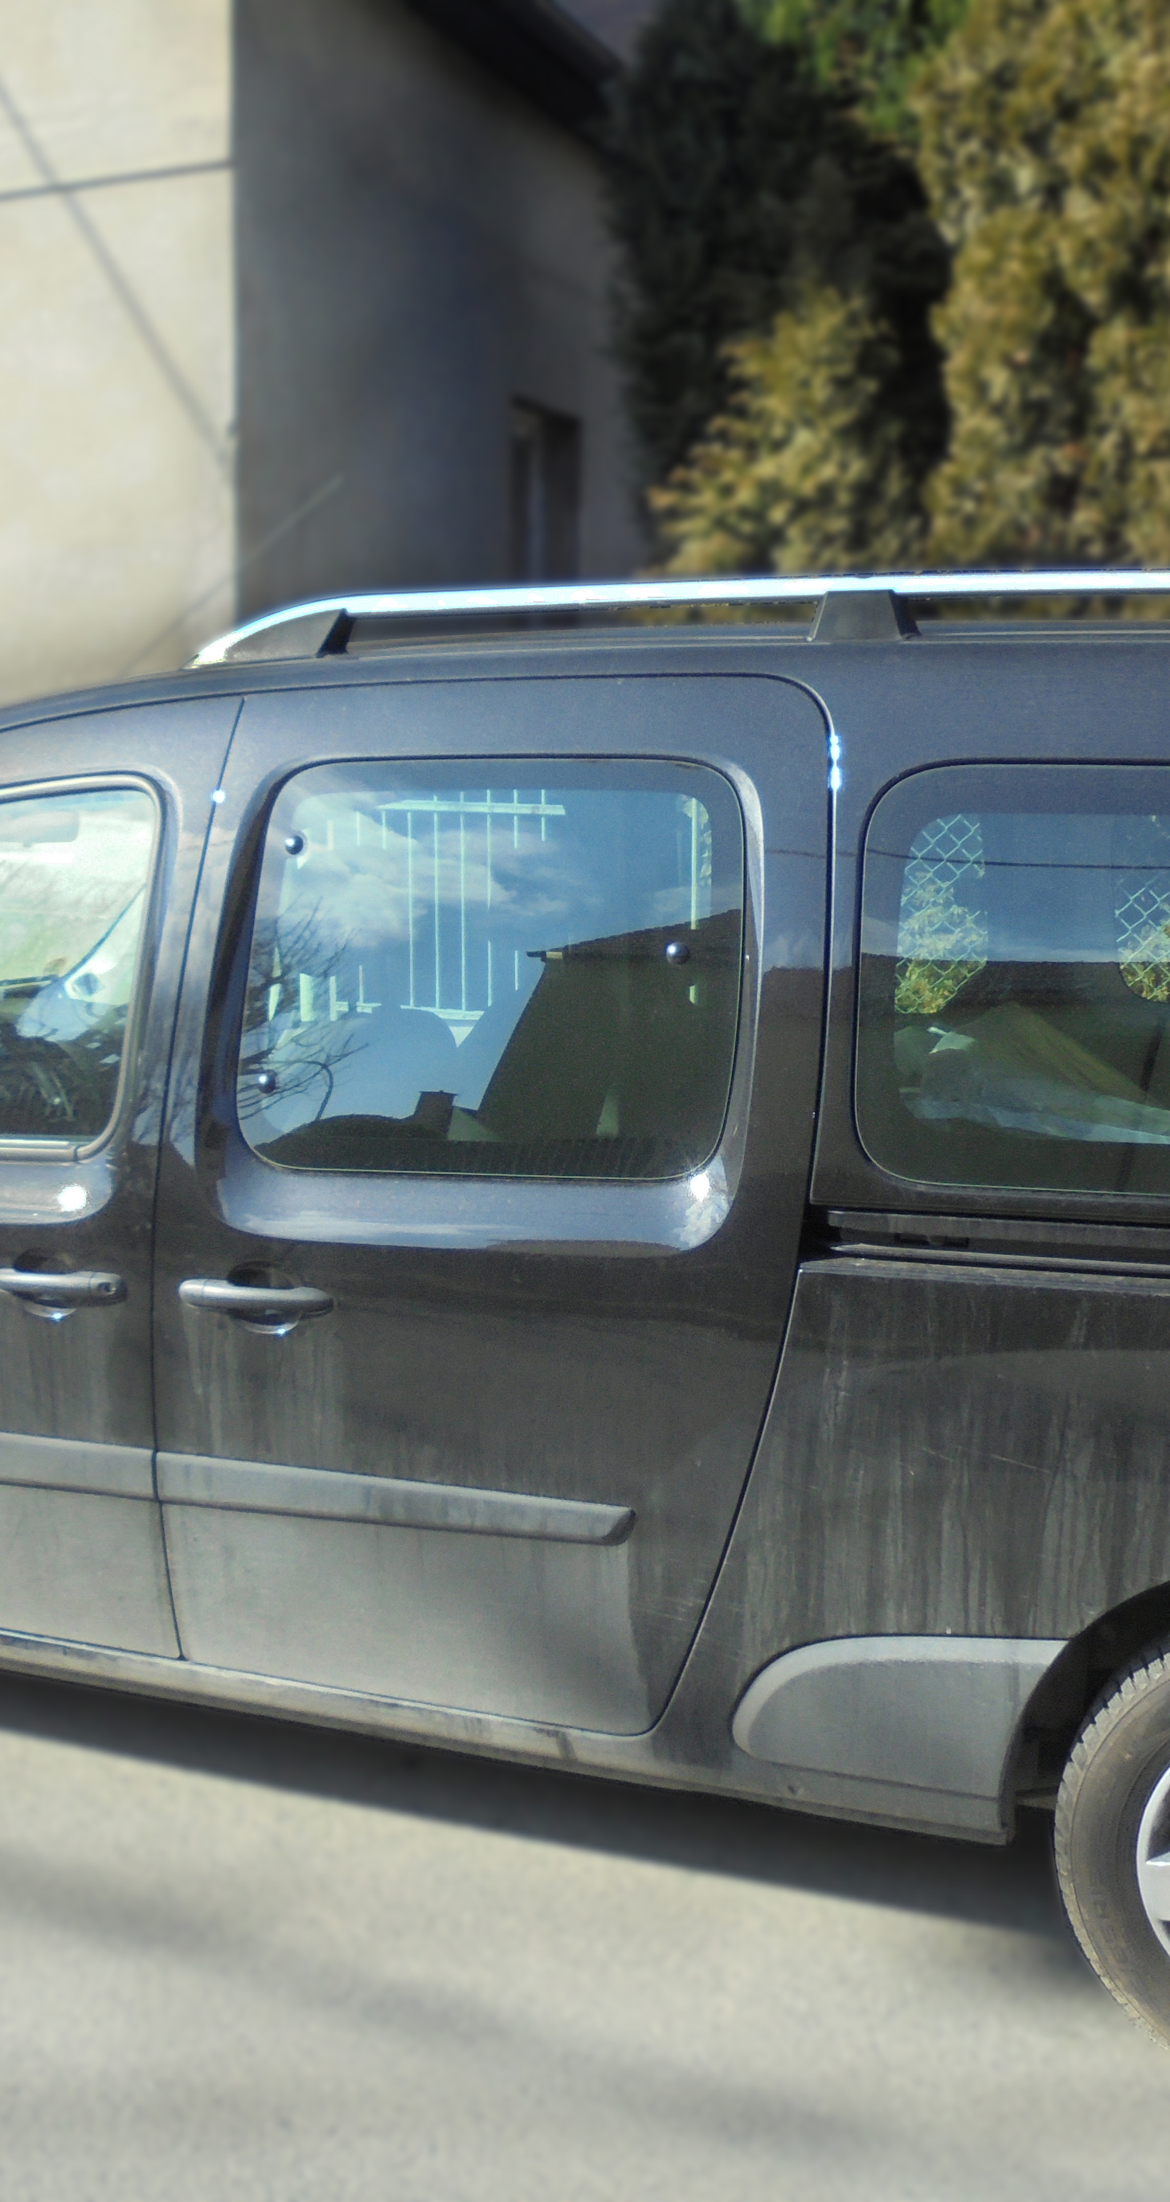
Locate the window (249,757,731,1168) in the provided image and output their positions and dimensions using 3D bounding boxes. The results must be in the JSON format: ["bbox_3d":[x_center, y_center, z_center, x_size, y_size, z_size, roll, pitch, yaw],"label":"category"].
[{"bbox_3d":[-0.136,-0.179,2.911,0.725,0.545,0.050,4,1,22],"label":"window"}]

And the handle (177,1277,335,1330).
[{"bbox_3d":[-0.454,0.282,3.037,0.235,0.070,0.060,4,9,22],"label":"handle"}]

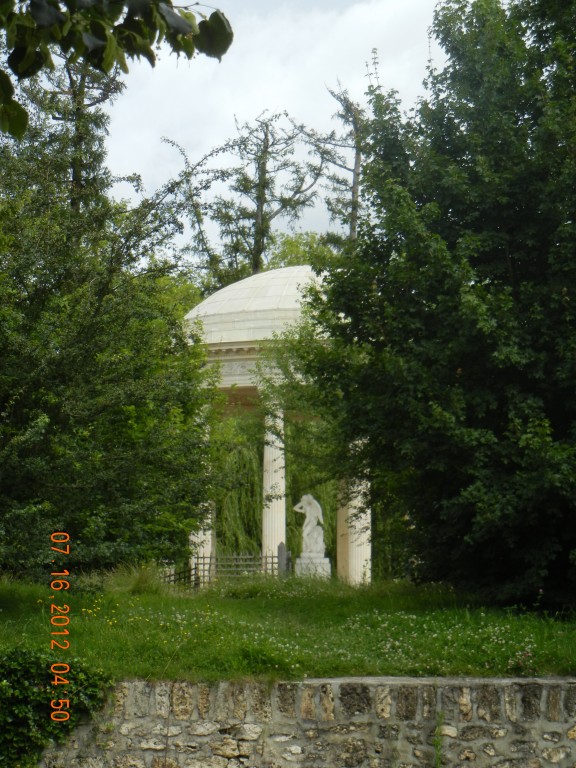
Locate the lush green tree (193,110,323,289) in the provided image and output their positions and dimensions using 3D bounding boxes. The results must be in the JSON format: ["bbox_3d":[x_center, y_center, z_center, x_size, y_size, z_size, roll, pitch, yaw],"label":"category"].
[{"bbox_3d":[-1.043,-1.608,80.000,5.600,16.000,5.600,0,-3,0],"label":"lush green tree"}]

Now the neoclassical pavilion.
[{"bbox_3d":[0.644,1.110,62.000,7.200,8.750,7.200,0,-3,0],"label":"neoclassical pavilion"}]

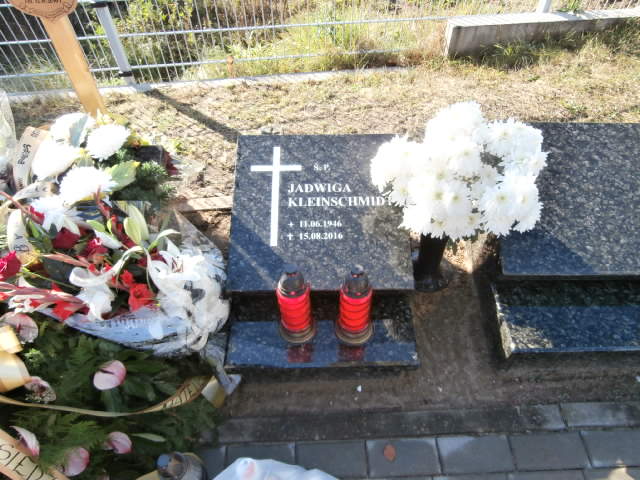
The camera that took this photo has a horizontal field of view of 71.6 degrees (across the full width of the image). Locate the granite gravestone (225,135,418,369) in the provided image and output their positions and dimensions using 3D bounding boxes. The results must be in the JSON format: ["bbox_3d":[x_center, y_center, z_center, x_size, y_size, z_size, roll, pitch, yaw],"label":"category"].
[{"bbox_3d":[0.006,0.011,1.493,0.600,0.300,0.760,0,54,0],"label":"granite gravestone"}]

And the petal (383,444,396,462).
[{"bbox_3d":[0.197,0.601,1.250,0.034,0.007,0.045,0,54,0],"label":"petal"}]

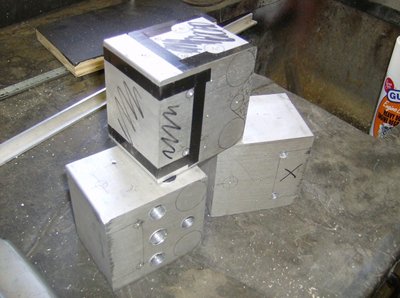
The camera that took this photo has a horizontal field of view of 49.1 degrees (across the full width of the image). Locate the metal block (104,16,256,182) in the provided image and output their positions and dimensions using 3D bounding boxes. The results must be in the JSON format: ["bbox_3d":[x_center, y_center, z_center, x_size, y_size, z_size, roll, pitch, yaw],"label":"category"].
[{"bbox_3d":[-0.026,-0.066,0.545,0.138,0.138,0.109,-25,48,-30],"label":"metal block"}]

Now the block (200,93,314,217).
[{"bbox_3d":[0.076,0.008,0.680,0.138,0.138,0.109,-6,41,-12],"label":"block"}]

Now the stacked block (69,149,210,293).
[{"bbox_3d":[-0.082,0.079,0.581,0.138,0.138,0.109,-22,47,-28],"label":"stacked block"}]

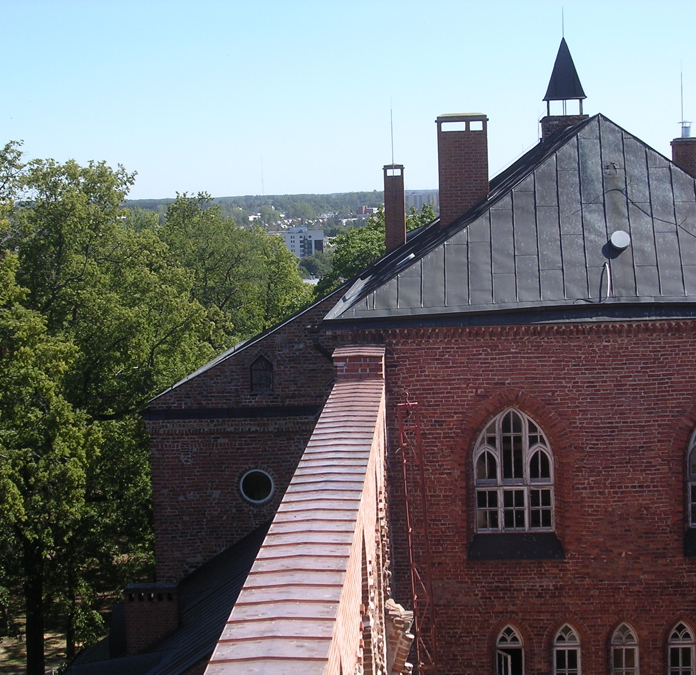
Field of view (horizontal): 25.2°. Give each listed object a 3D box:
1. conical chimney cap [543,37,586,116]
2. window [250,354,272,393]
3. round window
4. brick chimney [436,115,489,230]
[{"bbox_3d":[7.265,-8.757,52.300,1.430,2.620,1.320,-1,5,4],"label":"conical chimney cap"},{"bbox_3d":[-2.604,1.094,46.423,0.716,1.212,0.200,-2,5,2],"label":"window"},{"bbox_3d":[-2.719,4.457,46.741,1.036,1.077,0.200,-2,5,2],"label":"round window"},{"bbox_3d":[2.784,-4.032,37.915,1.240,2.793,0.750,-2,5,2],"label":"brick chimney"}]

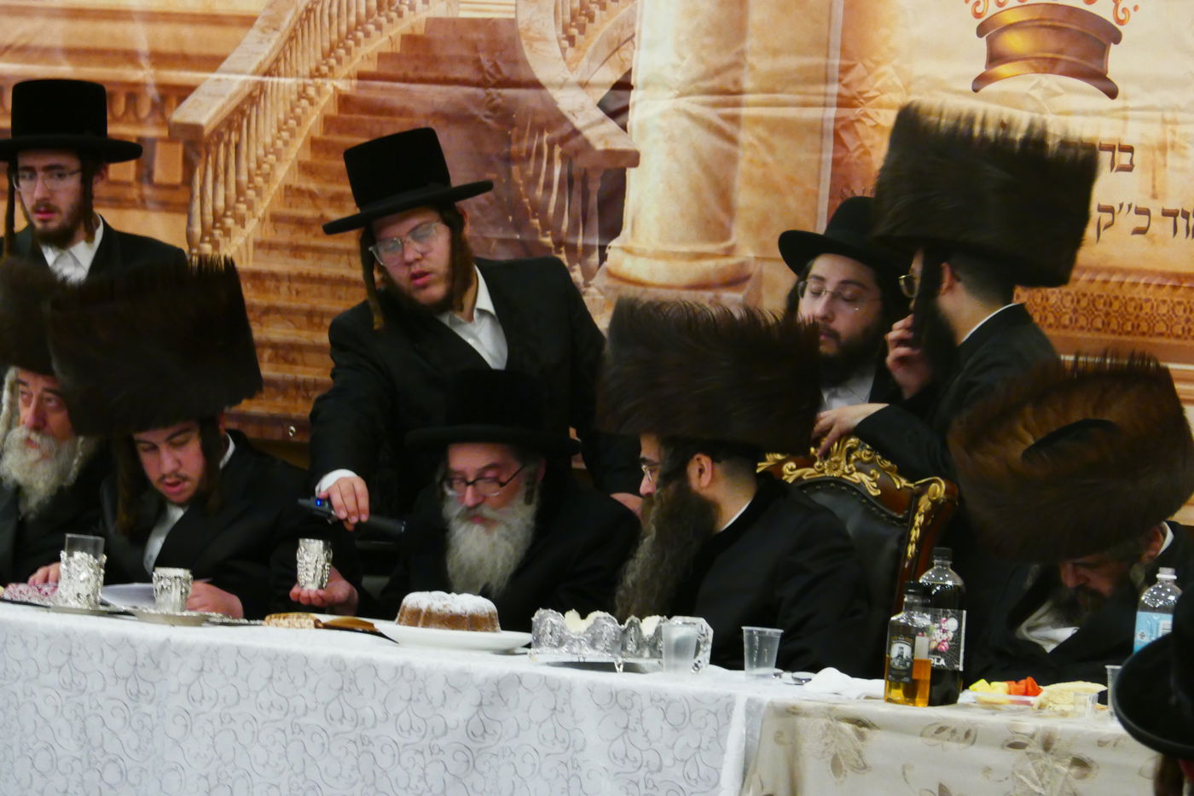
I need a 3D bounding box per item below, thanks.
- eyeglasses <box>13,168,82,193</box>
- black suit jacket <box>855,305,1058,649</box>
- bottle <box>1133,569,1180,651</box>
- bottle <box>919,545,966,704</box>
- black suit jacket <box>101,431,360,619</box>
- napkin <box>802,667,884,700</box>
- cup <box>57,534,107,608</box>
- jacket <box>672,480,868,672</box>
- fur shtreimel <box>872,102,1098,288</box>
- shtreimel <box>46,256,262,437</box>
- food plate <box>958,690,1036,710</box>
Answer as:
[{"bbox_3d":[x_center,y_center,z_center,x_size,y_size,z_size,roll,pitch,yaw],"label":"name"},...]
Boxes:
[{"bbox_3d":[-1.092,-0.440,16.813,0.135,0.042,0.140,2,2,25],"label":"eyeglasses"},{"bbox_3d":[0.701,0.222,16.150,0.410,0.820,0.480,4,2,18],"label":"black suit jacket"},{"bbox_3d":[0.996,0.437,14.600,0.088,0.265,0.088,3,2,0],"label":"bottle"},{"bbox_3d":[0.618,0.408,14.893,0.083,0.280,0.083,4,1,0],"label":"bottle"},{"bbox_3d":[-0.699,0.378,15.550,0.510,0.650,0.430,5,2,25],"label":"black suit jacket"},{"bbox_3d":[0.449,0.513,15.029,0.160,0.042,0.150,4,1,0],"label":"napkin"},{"bbox_3d":[-0.998,0.335,16.073,0.077,0.140,0.077,4,1,0],"label":"cup"},{"bbox_3d":[0.291,0.460,15.150,0.400,0.650,0.500,3,2,-36],"label":"jacket"},{"bbox_3d":[0.757,-0.396,16.150,0.395,0.265,0.385,13,2,18],"label":"fur shtreimel"},{"bbox_3d":[-0.865,-0.100,16.200,0.380,0.225,0.390,-11,15,3],"label":"shtreimel"},{"bbox_3d":[0.715,0.527,14.550,0.180,0.025,0.180,4,1,0],"label":"food plate"}]

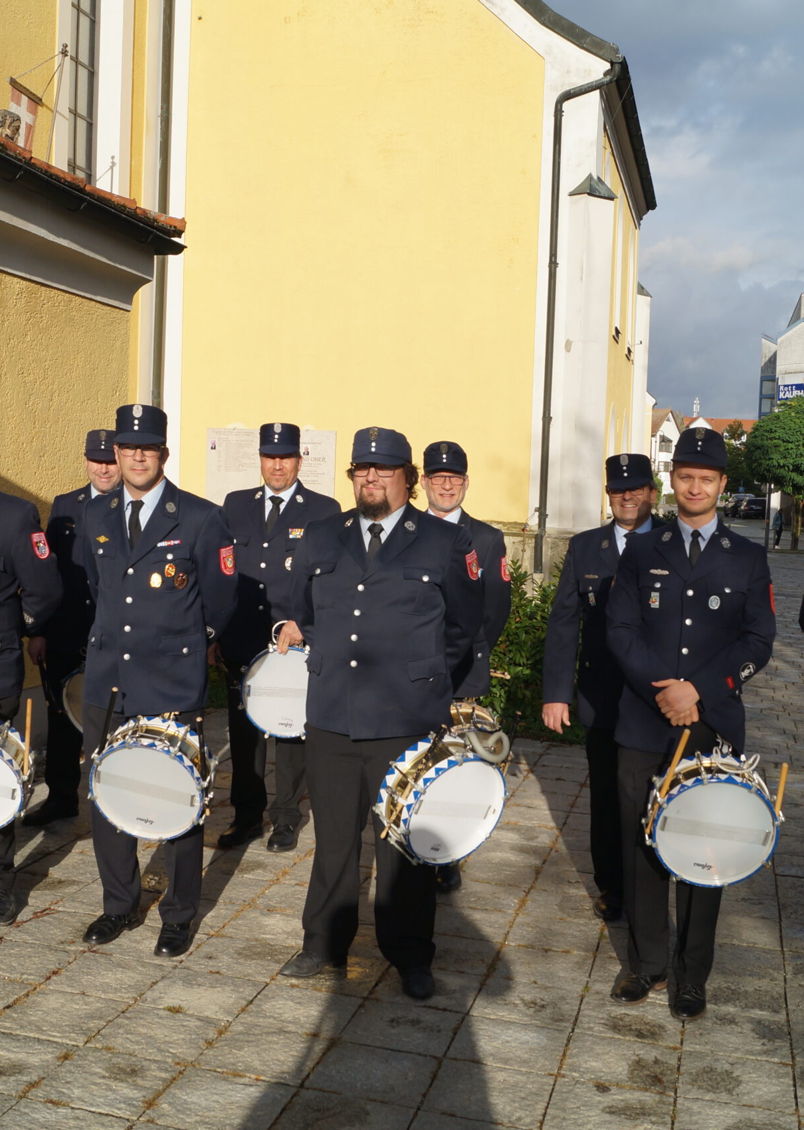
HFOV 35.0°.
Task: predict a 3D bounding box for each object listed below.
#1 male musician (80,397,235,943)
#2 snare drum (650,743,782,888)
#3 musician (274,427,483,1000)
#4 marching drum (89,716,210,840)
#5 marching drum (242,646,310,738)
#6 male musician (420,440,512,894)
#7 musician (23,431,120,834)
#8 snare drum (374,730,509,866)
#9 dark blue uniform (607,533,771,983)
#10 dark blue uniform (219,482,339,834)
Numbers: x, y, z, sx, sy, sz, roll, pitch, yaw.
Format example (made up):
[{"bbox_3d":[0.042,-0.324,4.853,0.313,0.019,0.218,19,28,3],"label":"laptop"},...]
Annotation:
[{"bbox_3d":[-0.867,0.400,4.481,0.570,1.875,0.400,3,4,17],"label":"male musician"},{"bbox_3d":[0.981,0.811,4.049,0.395,0.395,0.175,1,21,2],"label":"snare drum"},{"bbox_3d":[-0.073,0.448,4.243,0.650,1.805,0.460,3,4,15],"label":"musician"},{"bbox_3d":[-0.836,0.721,4.304,0.385,0.385,0.170,0,25,10],"label":"marching drum"},{"bbox_3d":[-0.485,0.536,5.408,0.385,0.385,0.170,0,-1,-2],"label":"marching drum"},{"bbox_3d":[0.188,0.412,5.225,0.560,1.835,0.400,3,4,15],"label":"male musician"},{"bbox_3d":[-1.470,0.284,6.103,0.600,1.820,0.420,2,3,-5],"label":"musician"},{"bbox_3d":[0.133,0.751,4.083,0.395,0.395,0.175,-15,30,-29],"label":"snare drum"},{"bbox_3d":[0.926,0.601,4.104,0.540,1.499,0.360,3,4,12],"label":"dark blue uniform"},{"bbox_3d":[-0.540,0.411,5.723,0.540,1.566,0.340,3,3,10],"label":"dark blue uniform"}]

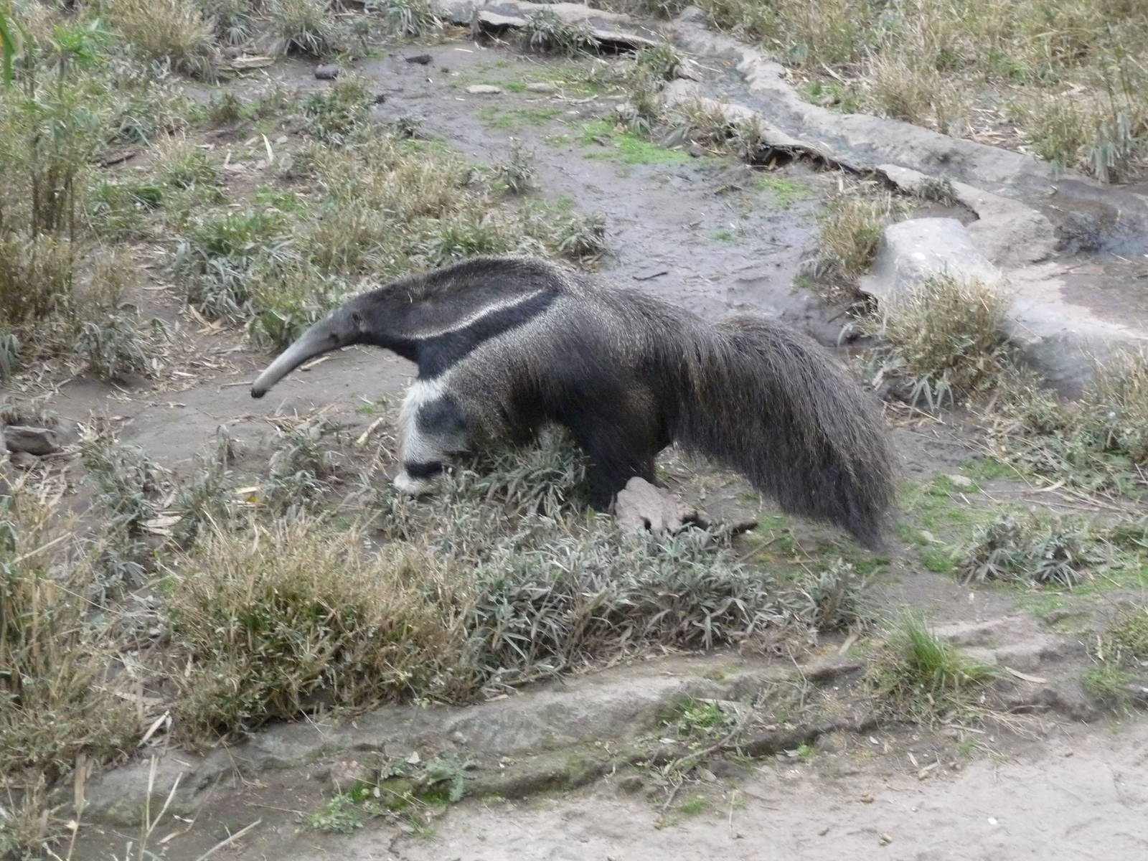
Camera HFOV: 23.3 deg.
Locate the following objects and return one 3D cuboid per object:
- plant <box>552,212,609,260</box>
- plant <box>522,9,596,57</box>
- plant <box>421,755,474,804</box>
[{"bbox_3d":[0.019,-0.601,8.578,0.169,0.119,0.143,0,23,0],"label":"plant"},{"bbox_3d":[-0.057,-1.475,10.351,0.277,0.132,0.235,0,23,0],"label":"plant"},{"bbox_3d":[-0.262,0.725,5.788,0.105,0.063,0.094,0,23,0],"label":"plant"}]

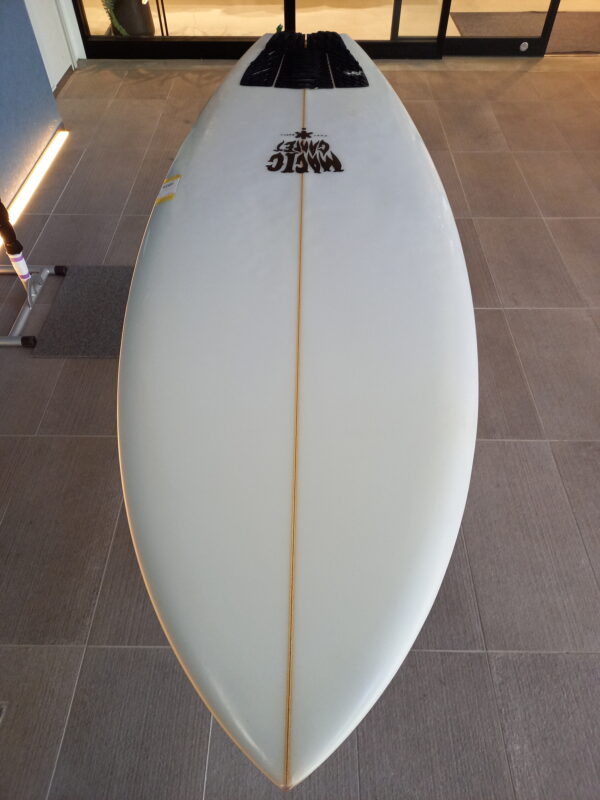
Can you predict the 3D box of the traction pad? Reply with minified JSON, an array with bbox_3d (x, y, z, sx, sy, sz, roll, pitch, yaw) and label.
[{"bbox_3d":[0.014,-0.888,1.500,0.315,0.037,0.285,1,51,0],"label":"traction pad"}]

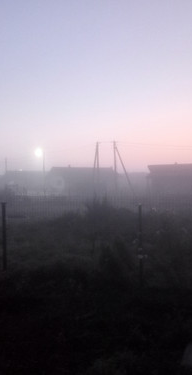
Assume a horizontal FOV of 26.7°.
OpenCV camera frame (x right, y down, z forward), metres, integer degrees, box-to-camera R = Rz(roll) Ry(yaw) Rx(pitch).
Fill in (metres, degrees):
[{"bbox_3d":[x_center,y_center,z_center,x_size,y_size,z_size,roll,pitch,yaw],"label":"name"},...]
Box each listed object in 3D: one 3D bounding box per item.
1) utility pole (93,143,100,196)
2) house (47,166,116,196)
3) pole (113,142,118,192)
[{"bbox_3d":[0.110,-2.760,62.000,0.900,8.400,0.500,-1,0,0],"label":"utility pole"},{"bbox_3d":[-2.350,-0.980,68.000,10.600,5.000,8.000,-1,0,-18],"label":"house"},{"bbox_3d":[3.020,-2.910,62.000,0.600,8.300,0.350,-1,0,0],"label":"pole"}]

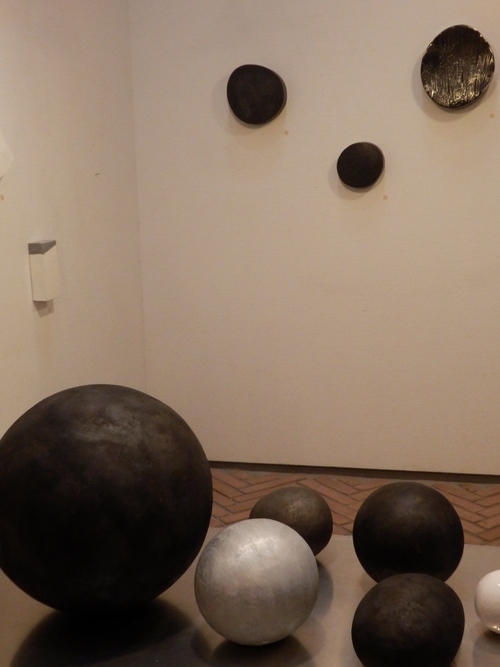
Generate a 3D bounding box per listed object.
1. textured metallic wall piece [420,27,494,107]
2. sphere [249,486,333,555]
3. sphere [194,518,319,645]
[{"bbox_3d":[0.712,-0.912,2.971,0.246,0.275,0.060,1,11,13],"label":"textured metallic wall piece"},{"bbox_3d":[0.121,0.568,2.571,0.237,0.230,0.237,-1,11,0],"label":"sphere"},{"bbox_3d":[0.017,0.618,2.157,0.304,0.304,0.304,-1,11,0],"label":"sphere"}]

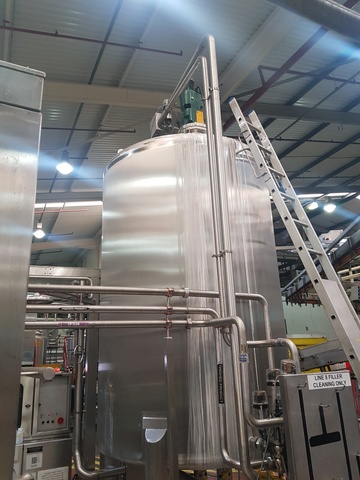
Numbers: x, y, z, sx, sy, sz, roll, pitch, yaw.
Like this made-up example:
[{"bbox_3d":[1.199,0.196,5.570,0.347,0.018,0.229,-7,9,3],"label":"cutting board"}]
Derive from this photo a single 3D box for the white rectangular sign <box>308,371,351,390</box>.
[{"bbox_3d":[1.041,0.980,2.501,0.346,0.088,0.010,3,-17,-16],"label":"white rectangular sign"}]

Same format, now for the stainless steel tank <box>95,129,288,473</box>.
[{"bbox_3d":[0.114,0.616,4.041,1.970,2.849,1.970,-2,-17,-1],"label":"stainless steel tank"}]

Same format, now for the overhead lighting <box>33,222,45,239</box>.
[{"bbox_3d":[-5.405,-0.364,13.800,0.460,0.550,0.460,-2,-17,0],"label":"overhead lighting"}]

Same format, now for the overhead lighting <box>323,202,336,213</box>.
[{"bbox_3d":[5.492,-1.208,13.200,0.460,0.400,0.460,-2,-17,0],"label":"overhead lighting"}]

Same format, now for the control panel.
[{"bbox_3d":[-1.244,1.578,3.488,0.317,0.489,0.200,6,-19,-26],"label":"control panel"}]

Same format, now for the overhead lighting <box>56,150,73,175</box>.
[{"bbox_3d":[-3.033,-2.042,9.500,0.440,0.560,0.440,-2,-17,0],"label":"overhead lighting"}]

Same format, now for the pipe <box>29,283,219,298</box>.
[{"bbox_3d":[-0.321,0.370,2.572,1.432,0.055,0.055,6,-18,-25],"label":"pipe"}]

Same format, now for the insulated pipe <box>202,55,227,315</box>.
[{"bbox_3d":[0.256,-0.539,2.771,0.045,2.186,0.045,-2,-17,0],"label":"insulated pipe"}]

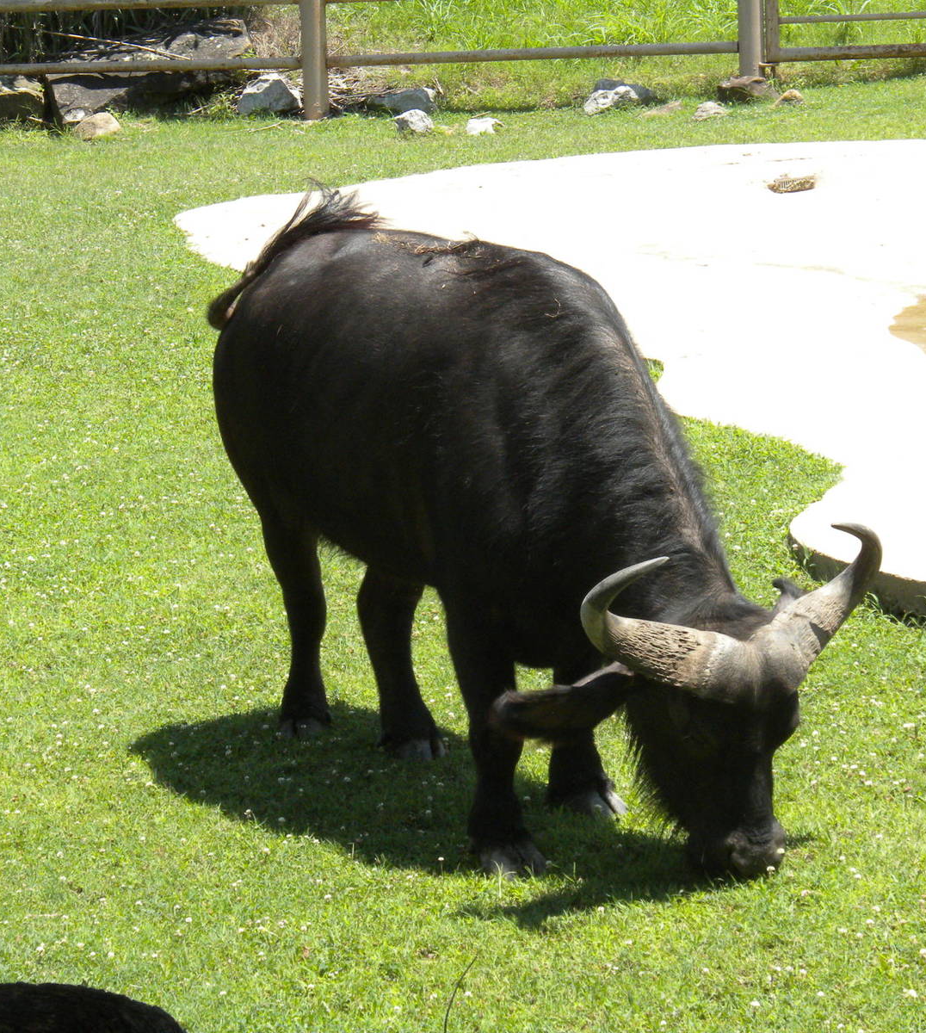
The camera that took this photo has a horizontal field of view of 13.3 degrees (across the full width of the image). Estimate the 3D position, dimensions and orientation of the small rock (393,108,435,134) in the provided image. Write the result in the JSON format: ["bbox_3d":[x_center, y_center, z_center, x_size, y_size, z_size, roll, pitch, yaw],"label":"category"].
[{"bbox_3d":[-0.278,-2.246,22.600,0.230,0.150,0.190,0,12,0],"label":"small rock"}]

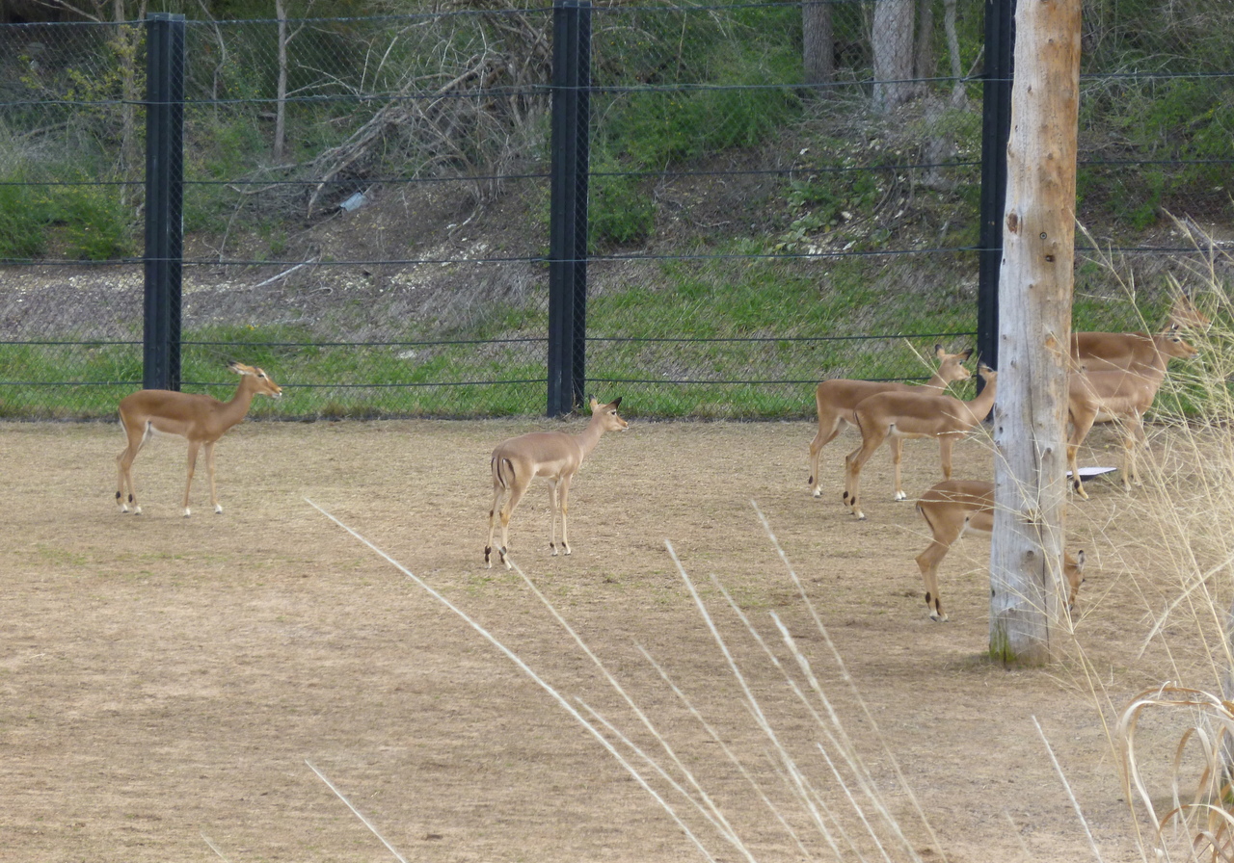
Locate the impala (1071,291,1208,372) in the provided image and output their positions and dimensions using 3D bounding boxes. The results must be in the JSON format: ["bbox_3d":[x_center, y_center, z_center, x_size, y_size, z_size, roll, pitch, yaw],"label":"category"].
[{"bbox_3d":[3.461,-0.406,53.052,1.100,1.050,0.300,1,5,2],"label":"impala"}]

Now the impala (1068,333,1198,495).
[{"bbox_3d":[3.284,-0.135,50.873,1.000,1.080,0.310,-2,6,-29],"label":"impala"}]

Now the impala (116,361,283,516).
[{"bbox_3d":[-2.842,0.048,53.478,1.130,1.040,0.290,1,5,-1],"label":"impala"}]

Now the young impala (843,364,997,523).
[{"bbox_3d":[2.038,0.064,50.286,1.170,1.000,0.300,1,5,-2],"label":"young impala"}]

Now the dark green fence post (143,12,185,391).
[{"bbox_3d":[-3.433,-1.634,59.479,0.200,3.085,0.200,4,6,31],"label":"dark green fence post"}]

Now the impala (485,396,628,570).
[{"bbox_3d":[-0.383,0.322,49.625,1.000,1.050,0.340,-4,7,-44],"label":"impala"}]

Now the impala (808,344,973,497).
[{"bbox_3d":[1.797,-0.065,51.554,1.070,1.010,0.320,1,5,6],"label":"impala"}]

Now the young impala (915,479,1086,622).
[{"bbox_3d":[2.224,0.690,45.487,0.980,0.830,0.270,1,5,0],"label":"young impala"}]

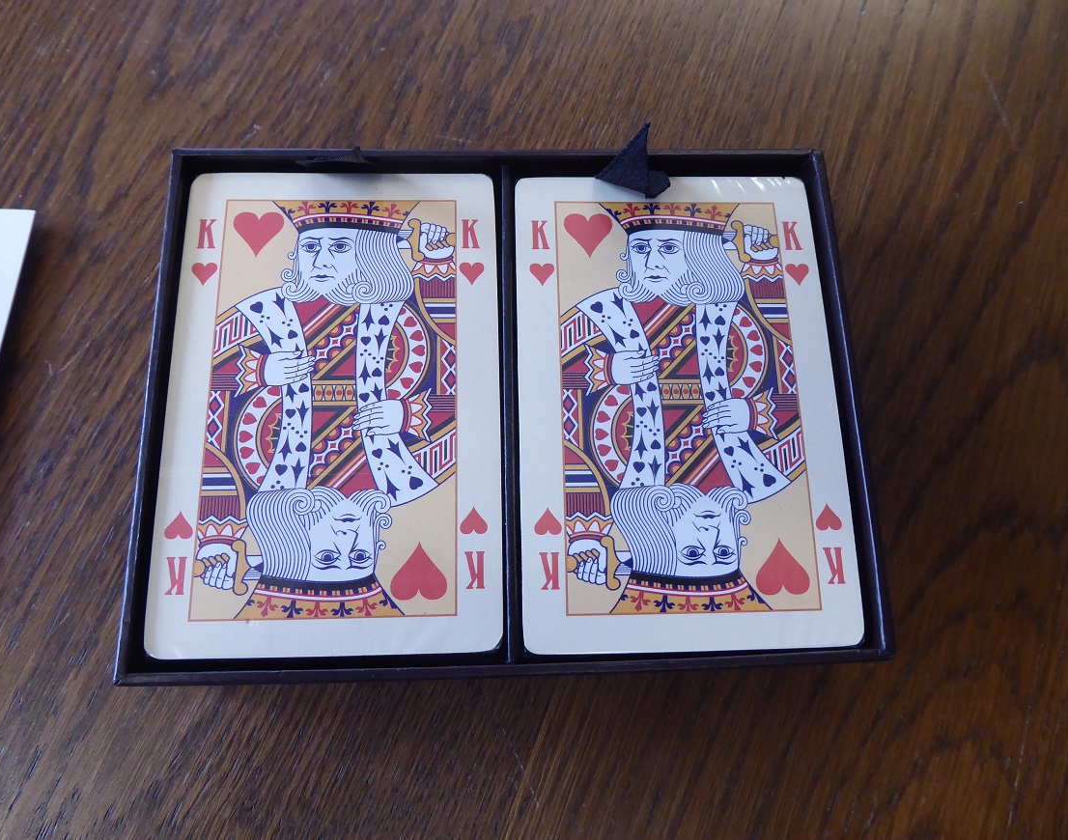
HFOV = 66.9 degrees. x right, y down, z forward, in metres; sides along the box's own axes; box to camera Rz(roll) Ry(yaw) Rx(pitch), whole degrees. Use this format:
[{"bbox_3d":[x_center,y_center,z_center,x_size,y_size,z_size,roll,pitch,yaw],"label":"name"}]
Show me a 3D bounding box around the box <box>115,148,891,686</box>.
[{"bbox_3d":[-0.005,-0.002,0.152,0.123,0.024,0.095,-1,74,-3],"label":"box"}]

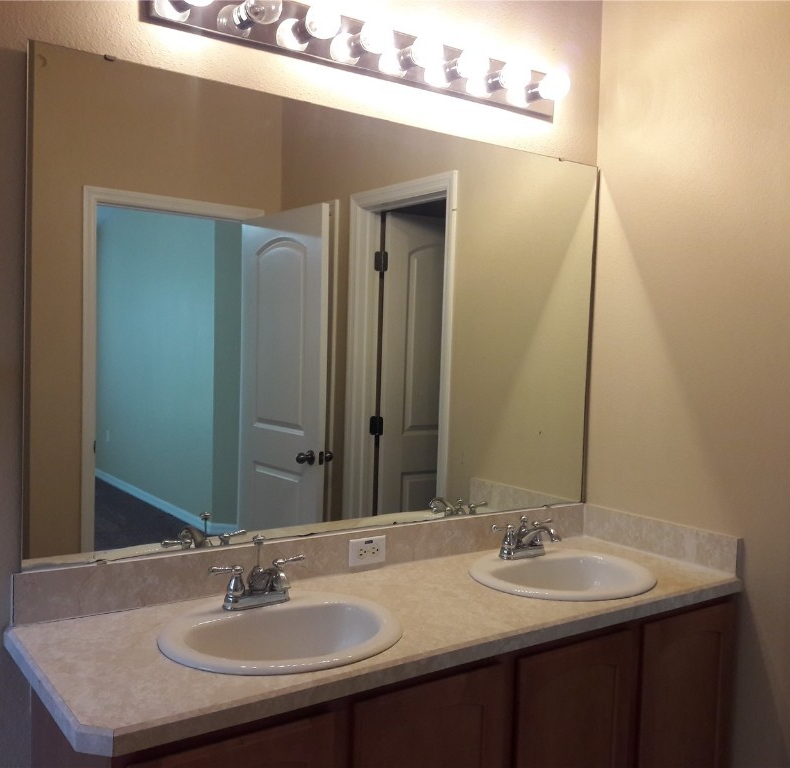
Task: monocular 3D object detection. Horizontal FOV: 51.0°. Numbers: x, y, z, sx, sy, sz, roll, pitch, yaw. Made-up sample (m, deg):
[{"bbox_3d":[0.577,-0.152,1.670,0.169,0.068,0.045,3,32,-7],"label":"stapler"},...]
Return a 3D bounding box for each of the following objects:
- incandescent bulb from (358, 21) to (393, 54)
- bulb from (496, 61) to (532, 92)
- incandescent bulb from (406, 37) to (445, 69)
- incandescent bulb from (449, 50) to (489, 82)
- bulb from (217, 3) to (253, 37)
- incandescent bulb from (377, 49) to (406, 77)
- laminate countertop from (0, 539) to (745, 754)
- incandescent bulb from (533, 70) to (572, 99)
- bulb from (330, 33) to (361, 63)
[{"bbox_3d":[-0.048,-0.836,1.990,0.080,0.080,0.098,0,3,-35],"label":"incandescent bulb"},{"bbox_3d":[0.319,-0.837,2.248,0.080,0.080,0.098,0,3,-35],"label":"bulb"},{"bbox_3d":[0.075,-0.837,2.076,0.080,0.080,0.098,0,3,-35],"label":"incandescent bulb"},{"bbox_3d":[0.197,-0.837,2.162,0.080,0.080,0.098,0,3,-35],"label":"incandescent bulb"},{"bbox_3d":[-0.362,-0.828,1.888,0.077,0.077,0.085,0,3,-35],"label":"bulb"},{"bbox_3d":[-0.004,-0.830,2.141,0.077,0.077,0.085,0,3,-35],"label":"incandescent bulb"},{"bbox_3d":[0.066,0.528,1.944,1.712,0.041,0.567,0,3,-35],"label":"laminate countertop"},{"bbox_3d":[0.441,-0.838,2.335,0.080,0.080,0.098,0,3,-35],"label":"incandescent bulb"},{"bbox_3d":[-0.121,-0.831,2.058,0.077,0.077,0.085,0,3,-35],"label":"bulb"}]

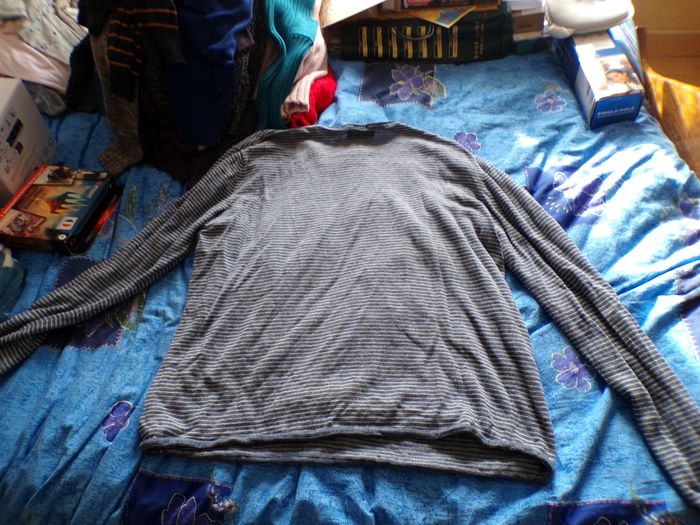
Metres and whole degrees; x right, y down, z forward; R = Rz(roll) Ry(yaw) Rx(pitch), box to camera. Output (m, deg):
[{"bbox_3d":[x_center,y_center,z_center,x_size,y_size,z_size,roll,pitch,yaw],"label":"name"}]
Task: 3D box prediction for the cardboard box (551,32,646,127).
[{"bbox_3d":[0.526,-0.418,1.035,0.086,0.079,0.280,-8,57,12],"label":"cardboard box"}]

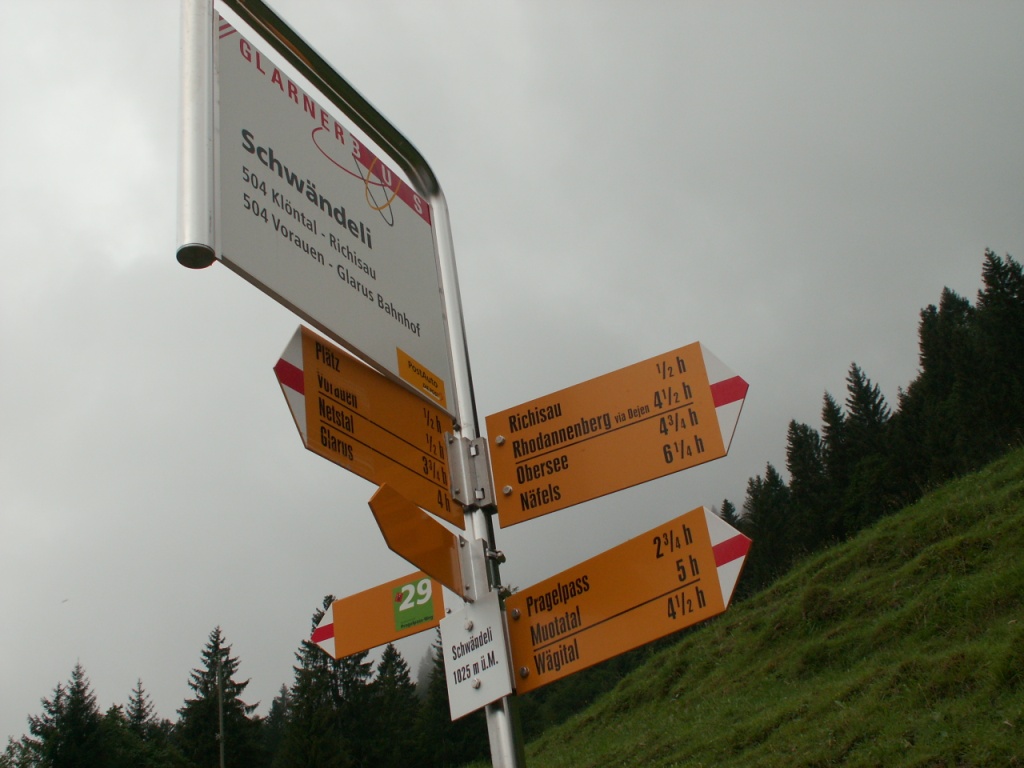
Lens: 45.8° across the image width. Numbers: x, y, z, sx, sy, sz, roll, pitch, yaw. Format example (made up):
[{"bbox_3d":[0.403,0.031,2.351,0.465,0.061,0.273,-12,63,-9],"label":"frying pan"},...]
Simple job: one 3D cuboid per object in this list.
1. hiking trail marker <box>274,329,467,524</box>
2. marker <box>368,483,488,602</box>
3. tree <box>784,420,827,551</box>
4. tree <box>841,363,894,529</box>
[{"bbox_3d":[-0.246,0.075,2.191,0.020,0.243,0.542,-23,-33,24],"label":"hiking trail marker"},{"bbox_3d":[-0.160,0.277,2.155,0.025,0.127,0.391,-18,-31,16],"label":"marker"},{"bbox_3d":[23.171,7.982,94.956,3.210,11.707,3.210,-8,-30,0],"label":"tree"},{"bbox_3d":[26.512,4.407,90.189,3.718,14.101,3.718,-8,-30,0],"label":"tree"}]

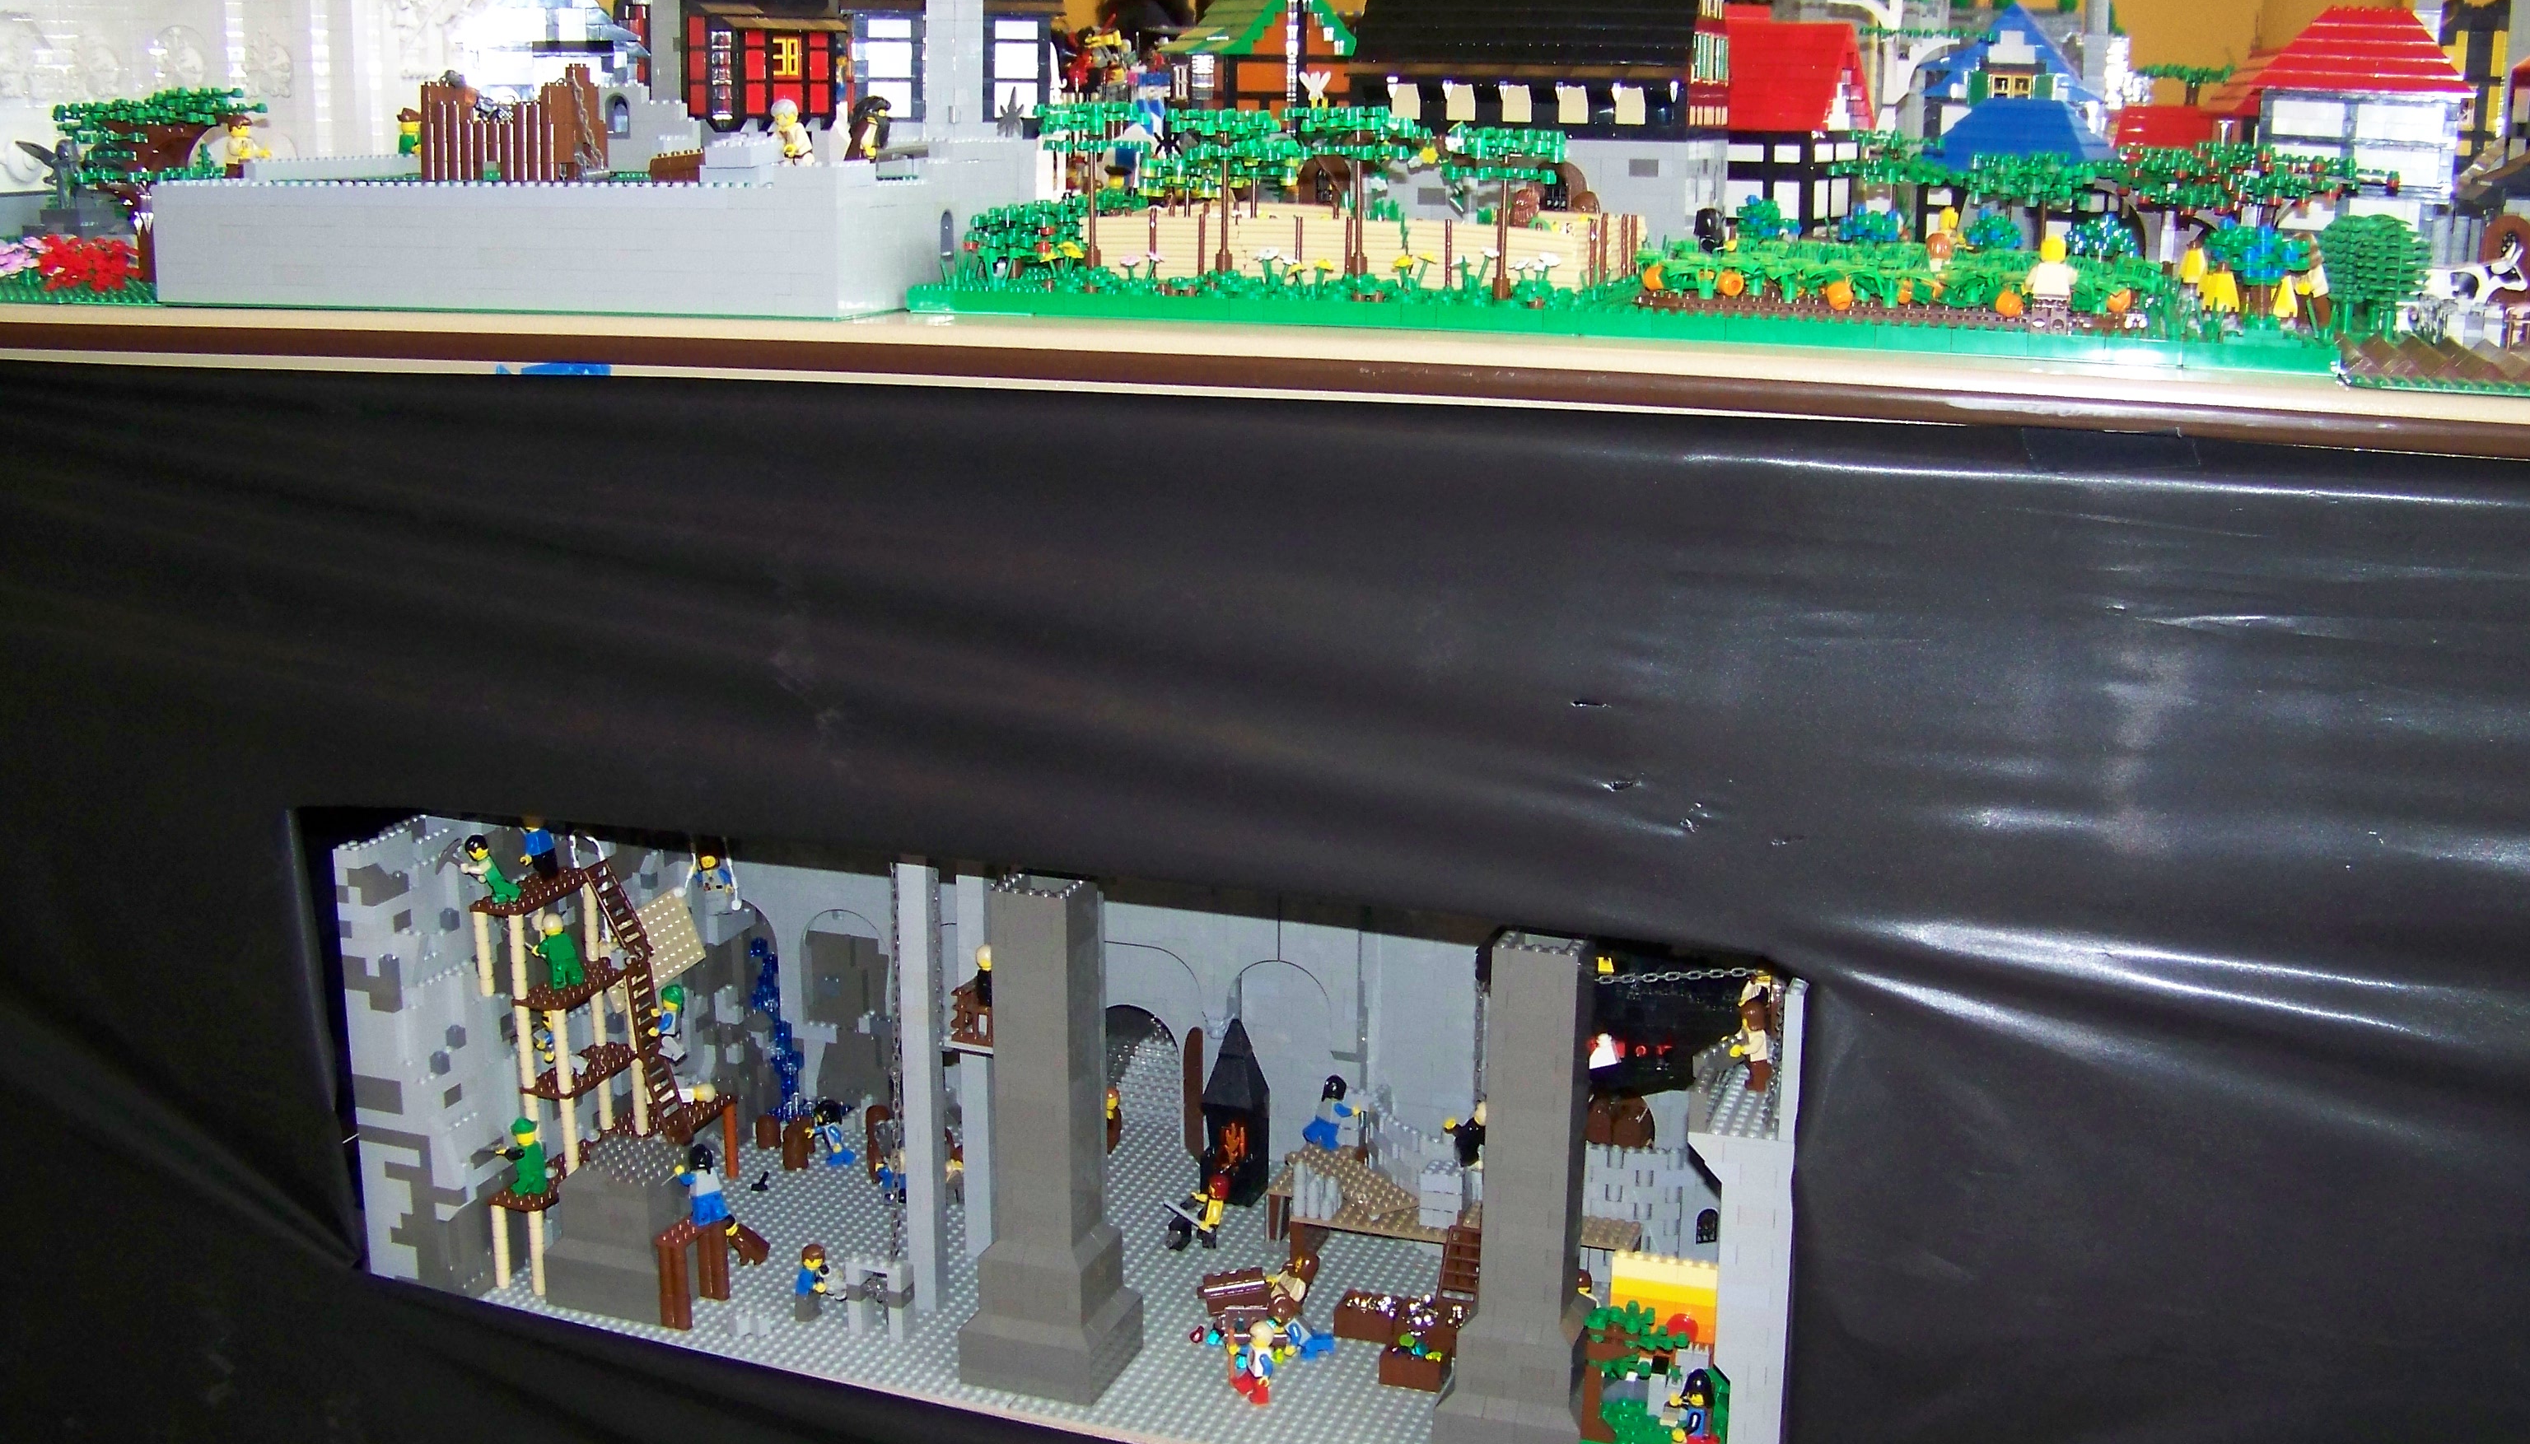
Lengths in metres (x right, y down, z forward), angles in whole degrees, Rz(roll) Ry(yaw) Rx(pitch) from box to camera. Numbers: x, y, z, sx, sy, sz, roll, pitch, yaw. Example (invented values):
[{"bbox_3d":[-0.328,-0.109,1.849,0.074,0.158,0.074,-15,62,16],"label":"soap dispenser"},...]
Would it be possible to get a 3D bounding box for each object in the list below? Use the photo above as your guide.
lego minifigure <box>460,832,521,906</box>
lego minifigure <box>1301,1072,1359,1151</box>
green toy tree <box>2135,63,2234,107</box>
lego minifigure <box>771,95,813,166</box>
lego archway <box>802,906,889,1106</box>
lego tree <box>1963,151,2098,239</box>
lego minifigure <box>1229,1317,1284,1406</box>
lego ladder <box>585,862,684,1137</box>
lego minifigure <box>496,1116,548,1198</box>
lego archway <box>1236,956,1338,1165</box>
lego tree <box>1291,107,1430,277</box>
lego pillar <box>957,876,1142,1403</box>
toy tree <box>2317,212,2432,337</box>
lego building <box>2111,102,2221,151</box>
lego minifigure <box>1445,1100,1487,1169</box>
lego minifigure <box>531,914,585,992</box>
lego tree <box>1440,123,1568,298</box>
[{"bbox_3d":[-0.422,0.080,1.433,0.025,0.042,0.024,-22,14,-7],"label":"lego minifigure"},{"bbox_3d":[0.038,0.230,1.552,0.026,0.041,0.024,-6,14,-26],"label":"lego minifigure"},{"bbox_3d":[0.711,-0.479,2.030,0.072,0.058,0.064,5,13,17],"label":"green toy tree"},{"bbox_3d":[-0.224,-0.278,1.255,0.023,0.041,0.018,0,21,30],"label":"lego minifigure"},{"bbox_3d":[-0.268,0.181,1.700,0.066,0.130,0.018,5,14,18],"label":"lego archway"},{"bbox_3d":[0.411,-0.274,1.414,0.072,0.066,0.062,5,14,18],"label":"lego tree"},{"bbox_3d":[-0.005,0.319,1.312,0.023,0.042,0.026,-6,14,-29],"label":"lego minifigure"},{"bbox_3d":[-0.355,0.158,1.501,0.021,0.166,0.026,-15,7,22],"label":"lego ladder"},{"bbox_3d":[-0.401,0.235,1.424,0.024,0.042,0.024,8,15,30],"label":"lego minifigure"},{"bbox_3d":[0.011,0.205,1.606,0.066,0.130,0.018,5,14,18],"label":"lego archway"},{"bbox_3d":[0.045,-0.237,1.176,0.064,0.077,0.057,5,14,18],"label":"lego tree"},{"bbox_3d":[-0.107,0.204,1.310,0.072,0.261,0.072,5,14,18],"label":"lego pillar"},{"bbox_3d":[0.469,-0.189,1.113,0.047,0.053,0.046,5,14,18],"label":"toy tree"},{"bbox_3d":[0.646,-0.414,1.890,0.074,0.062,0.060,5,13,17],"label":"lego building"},{"bbox_3d":[0.114,0.225,1.445,0.023,0.041,0.019,-7,15,-29],"label":"lego minifigure"},{"bbox_3d":[-0.390,0.127,1.454,0.024,0.042,0.021,-14,14,-27],"label":"lego minifigure"},{"bbox_3d":[0.105,-0.221,1.148,0.057,0.079,0.054,5,14,18],"label":"lego tree"}]

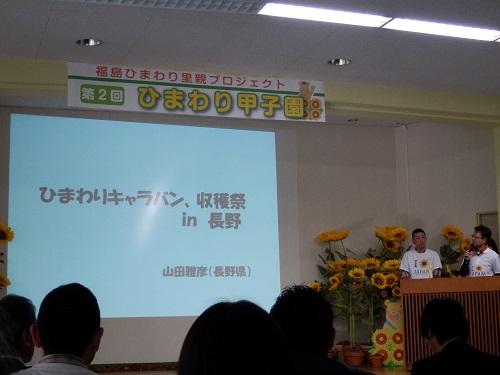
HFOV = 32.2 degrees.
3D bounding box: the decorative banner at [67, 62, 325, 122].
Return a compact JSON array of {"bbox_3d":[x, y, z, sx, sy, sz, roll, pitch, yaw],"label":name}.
[{"bbox_3d":[-0.527,-1.059,9.766,2.998,0.486,0.030,2,-10,-19],"label":"decorative banner"}]

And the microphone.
[{"bbox_3d":[2.619,0.775,10.341,0.050,0.230,0.050,25,-26,15],"label":"microphone"}]

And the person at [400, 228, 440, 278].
[{"bbox_3d":[2.127,1.348,10.640,0.520,1.670,0.300,-3,-9,11],"label":"person"}]

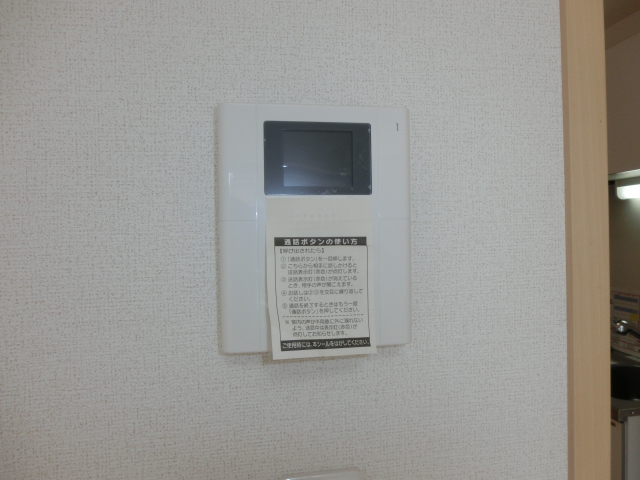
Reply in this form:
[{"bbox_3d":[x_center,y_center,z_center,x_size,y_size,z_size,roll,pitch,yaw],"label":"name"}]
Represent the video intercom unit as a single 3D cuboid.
[{"bbox_3d":[-0.002,-0.011,0.373,0.158,0.200,0.030,-1,0,-8],"label":"video intercom unit"}]

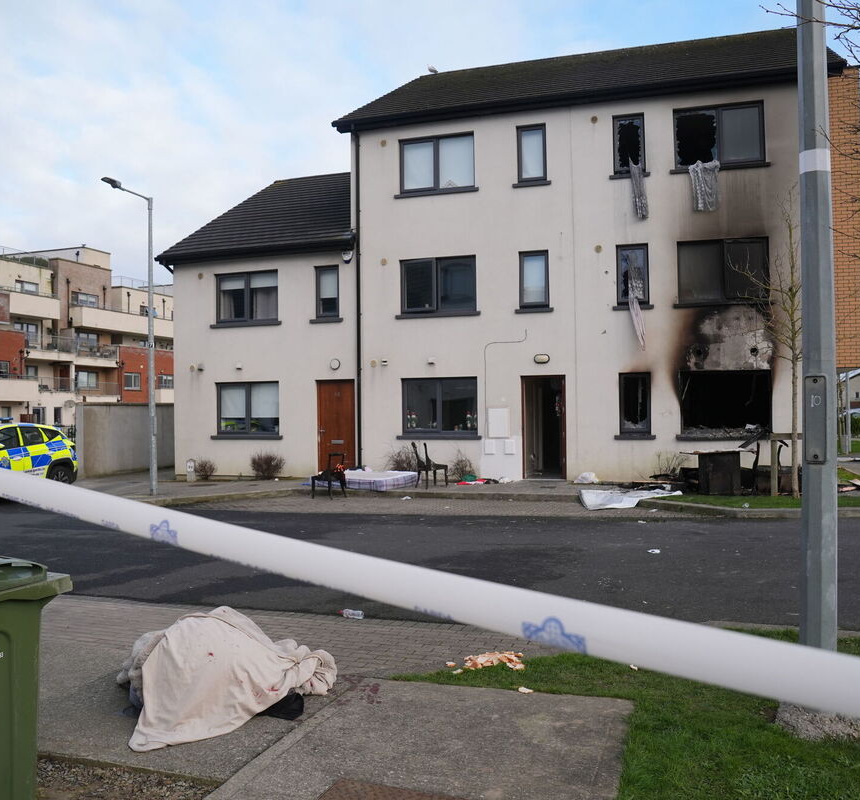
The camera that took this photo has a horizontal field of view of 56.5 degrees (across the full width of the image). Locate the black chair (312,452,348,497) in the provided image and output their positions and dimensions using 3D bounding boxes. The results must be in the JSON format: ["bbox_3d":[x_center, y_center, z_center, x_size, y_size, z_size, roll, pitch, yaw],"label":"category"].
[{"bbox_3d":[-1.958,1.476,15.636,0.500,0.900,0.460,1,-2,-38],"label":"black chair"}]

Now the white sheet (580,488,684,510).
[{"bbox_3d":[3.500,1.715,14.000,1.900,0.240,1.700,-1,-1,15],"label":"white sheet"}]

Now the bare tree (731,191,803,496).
[{"bbox_3d":[6.358,-0.938,14.704,1.600,5.400,1.500,-1,-2,16],"label":"bare tree"}]

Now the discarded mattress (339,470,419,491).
[{"bbox_3d":[-1.401,1.755,17.073,1.900,0.220,1.320,-2,-2,33],"label":"discarded mattress"}]

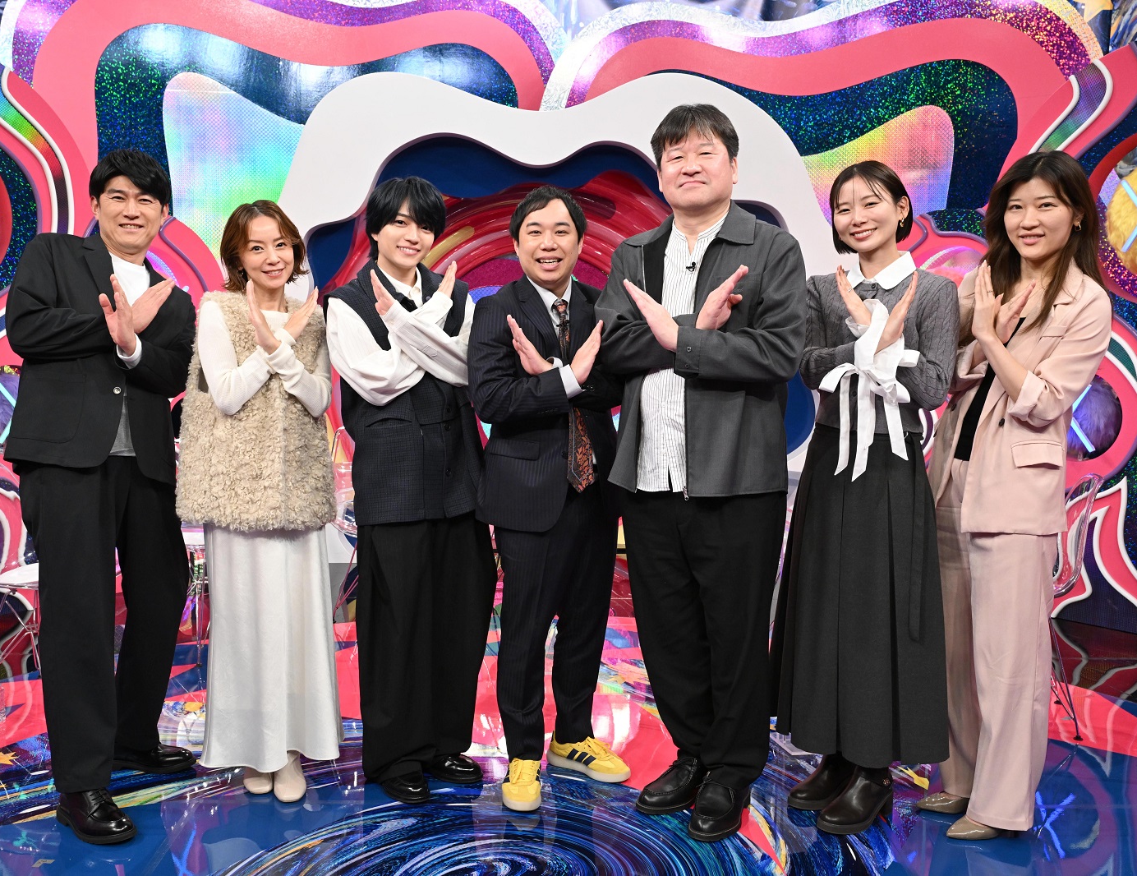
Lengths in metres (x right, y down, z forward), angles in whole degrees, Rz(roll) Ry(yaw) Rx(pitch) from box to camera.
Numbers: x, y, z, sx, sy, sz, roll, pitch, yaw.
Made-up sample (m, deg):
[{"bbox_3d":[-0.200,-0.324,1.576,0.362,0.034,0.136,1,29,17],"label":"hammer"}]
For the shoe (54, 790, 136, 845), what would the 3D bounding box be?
[{"bbox_3d":[-1.209,0.928,2.796,0.290,0.115,0.105,6,8,44],"label":"shoe"}]

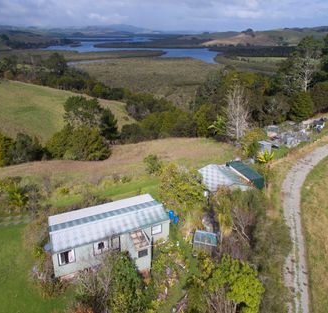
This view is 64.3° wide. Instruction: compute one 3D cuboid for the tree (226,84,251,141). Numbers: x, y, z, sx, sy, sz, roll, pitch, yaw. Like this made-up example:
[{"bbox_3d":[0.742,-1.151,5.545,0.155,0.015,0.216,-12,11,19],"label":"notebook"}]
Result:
[{"bbox_3d":[15.200,-8.580,53.152,5.000,11.800,5.000,8,27,15],"label":"tree"}]

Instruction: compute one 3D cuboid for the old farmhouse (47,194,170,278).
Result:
[{"bbox_3d":[-5.093,7.615,25.919,10.940,3.500,7.160,-11,28,-21],"label":"old farmhouse"}]

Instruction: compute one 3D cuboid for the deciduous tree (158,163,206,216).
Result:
[{"bbox_3d":[2.100,3.905,30.873,5.600,6.200,5.300,0,26,0],"label":"deciduous tree"}]

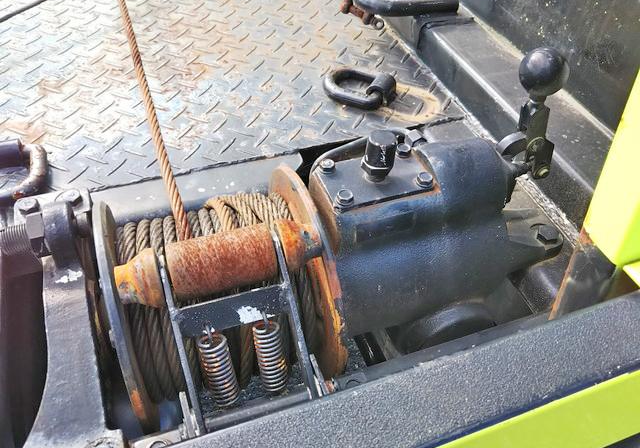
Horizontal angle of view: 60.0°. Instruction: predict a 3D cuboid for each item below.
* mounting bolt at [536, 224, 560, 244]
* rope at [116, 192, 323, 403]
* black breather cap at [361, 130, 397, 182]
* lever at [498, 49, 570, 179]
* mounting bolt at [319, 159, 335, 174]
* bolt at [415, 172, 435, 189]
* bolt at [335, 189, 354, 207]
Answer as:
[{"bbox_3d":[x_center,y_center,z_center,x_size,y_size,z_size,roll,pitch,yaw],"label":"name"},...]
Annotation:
[{"bbox_3d":[0.278,0.013,0.676,0.025,0.012,0.025,-13,48,-16],"label":"mounting bolt"},{"bbox_3d":[-0.120,0.083,0.660,0.205,0.210,0.210,-13,48,-16],"label":"rope"},{"bbox_3d":[0.060,-0.066,0.553,0.032,0.057,0.032,2,46,-2],"label":"black breather cap"},{"bbox_3d":[0.246,-0.110,0.610,0.060,0.192,0.050,-28,50,1],"label":"lever"},{"bbox_3d":[0.008,-0.060,0.579,0.018,0.009,0.018,-13,48,-16],"label":"mounting bolt"},{"bbox_3d":[0.108,-0.045,0.570,0.018,0.009,0.018,-13,48,-16],"label":"bolt"},{"bbox_3d":[0.025,-0.026,0.547,0.018,0.009,0.018,-13,48,-16],"label":"bolt"}]

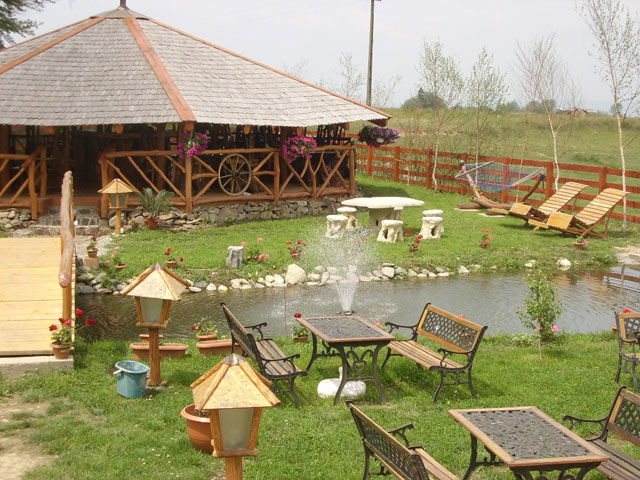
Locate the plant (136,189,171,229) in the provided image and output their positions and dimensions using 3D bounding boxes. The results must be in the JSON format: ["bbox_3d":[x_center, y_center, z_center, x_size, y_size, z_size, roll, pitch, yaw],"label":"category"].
[{"bbox_3d":[-4.024,-0.751,19.632,0.880,0.930,0.850,1,8,0],"label":"plant"}]

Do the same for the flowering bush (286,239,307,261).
[{"bbox_3d":[-0.445,0.165,15.960,0.390,0.400,0.360,2,8,-2],"label":"flowering bush"}]

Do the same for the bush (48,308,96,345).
[{"bbox_3d":[-2.894,1.009,9.493,0.500,0.410,0.420,1,8,0],"label":"bush"}]

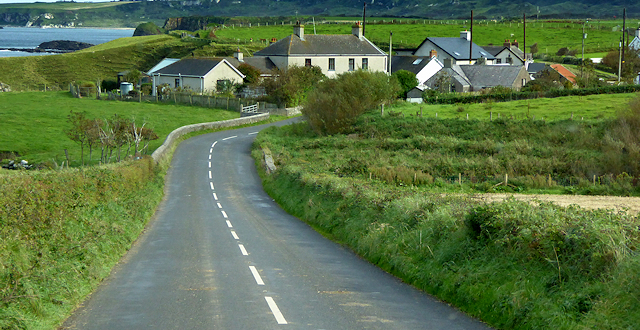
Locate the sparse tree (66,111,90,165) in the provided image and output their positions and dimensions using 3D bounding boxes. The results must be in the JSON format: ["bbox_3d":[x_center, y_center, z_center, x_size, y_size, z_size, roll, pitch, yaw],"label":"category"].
[{"bbox_3d":[-16.140,-1.740,131.000,1.750,3.650,1.750,0,4,0],"label":"sparse tree"}]

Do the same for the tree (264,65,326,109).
[{"bbox_3d":[-2.520,-7.620,194.000,6.200,4.500,5.300,0,4,0],"label":"tree"}]

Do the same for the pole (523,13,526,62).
[{"bbox_3d":[25.040,-14.450,240.000,0.250,8.200,0.250,0,4,0],"label":"pole"}]

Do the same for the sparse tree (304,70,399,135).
[{"bbox_3d":[2.460,-4.880,153.000,7.300,5.100,5.800,0,4,0],"label":"sparse tree"}]

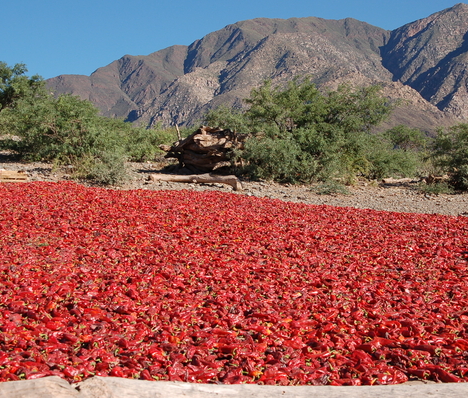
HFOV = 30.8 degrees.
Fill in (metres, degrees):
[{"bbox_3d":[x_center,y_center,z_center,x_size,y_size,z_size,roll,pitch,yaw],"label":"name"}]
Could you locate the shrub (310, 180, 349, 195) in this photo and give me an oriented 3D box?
[{"bbox_3d":[1.598,-0.192,14.200,0.620,0.210,0.500,0,5,0],"label":"shrub"}]

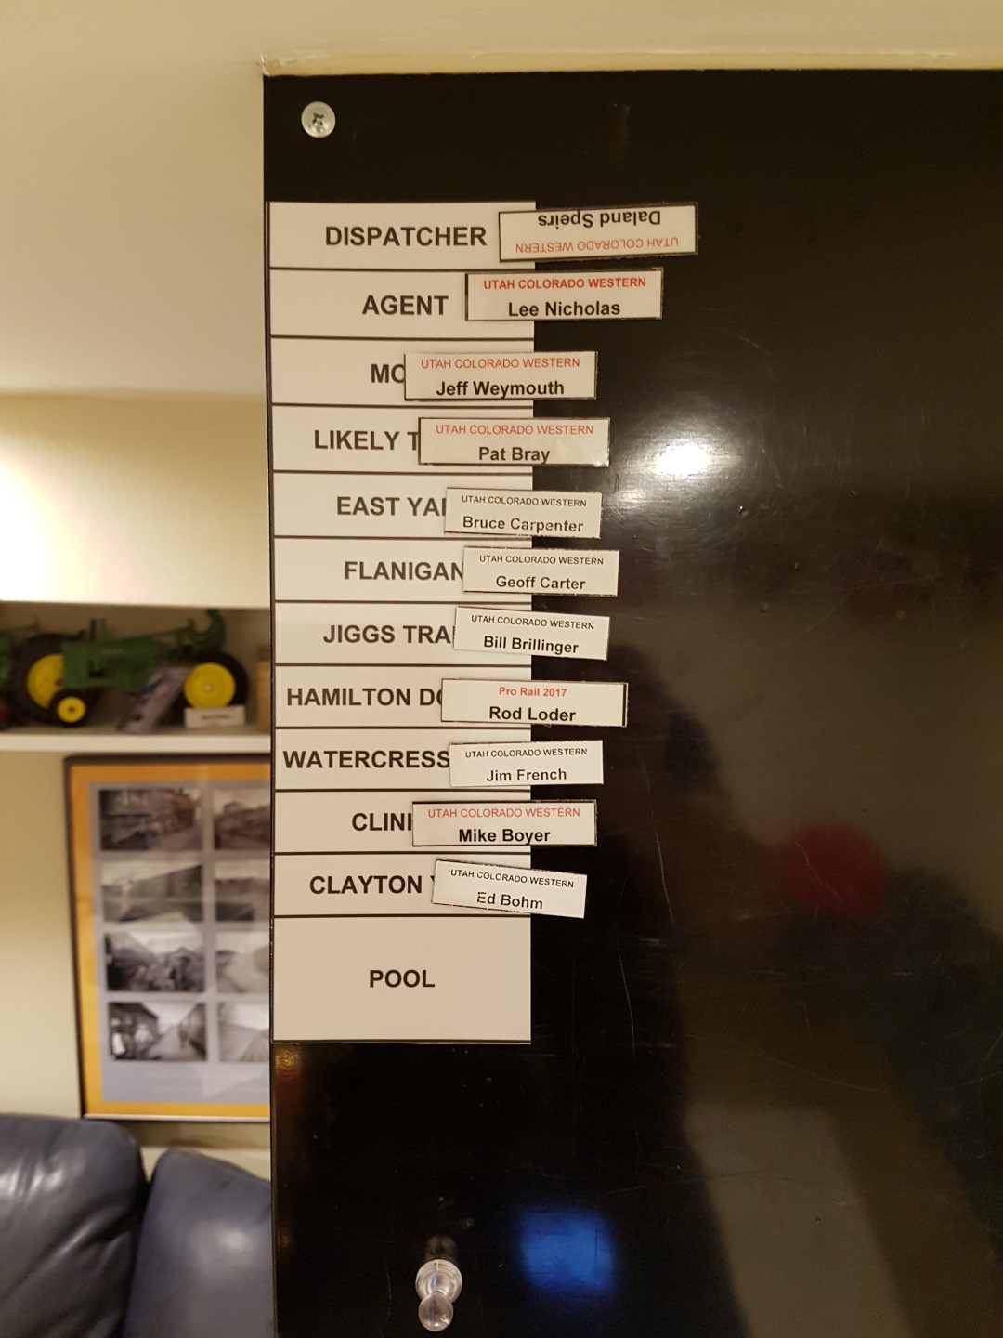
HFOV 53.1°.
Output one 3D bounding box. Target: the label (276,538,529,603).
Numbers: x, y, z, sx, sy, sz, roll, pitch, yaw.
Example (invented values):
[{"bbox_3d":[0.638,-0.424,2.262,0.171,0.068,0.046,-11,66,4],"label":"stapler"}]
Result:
[{"bbox_3d":[-0.032,-0.032,0.322,0.081,0.020,0.002,0,3,0],"label":"label"}]

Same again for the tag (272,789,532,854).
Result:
[{"bbox_3d":[-0.033,0.051,0.334,0.085,0.021,0.001,0,3,0],"label":"tag"}]

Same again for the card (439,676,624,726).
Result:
[{"bbox_3d":[0.011,0.011,0.324,0.059,0.014,0.003,1,3,0],"label":"card"}]

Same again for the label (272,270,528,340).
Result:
[{"bbox_3d":[-0.032,-0.117,0.323,0.085,0.022,0.001,0,3,0],"label":"label"}]

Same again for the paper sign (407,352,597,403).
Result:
[{"bbox_3d":[0.000,-0.094,0.324,0.062,0.015,0.001,-1,3,0],"label":"paper sign"}]

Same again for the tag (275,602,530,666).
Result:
[{"bbox_3d":[-0.032,-0.011,0.323,0.082,0.020,0.002,0,3,0],"label":"tag"}]

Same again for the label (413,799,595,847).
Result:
[{"bbox_3d":[0.001,0.051,0.333,0.061,0.015,0.001,0,3,0],"label":"label"}]

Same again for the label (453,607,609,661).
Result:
[{"bbox_3d":[0.010,-0.012,0.329,0.051,0.014,0.001,4,3,0],"label":"label"}]

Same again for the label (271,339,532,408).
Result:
[{"bbox_3d":[-0.031,-0.094,0.319,0.081,0.020,0.002,0,3,0],"label":"label"}]

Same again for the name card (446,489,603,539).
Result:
[{"bbox_3d":[0.007,-0.050,0.321,0.049,0.014,0.003,2,3,0],"label":"name card"}]

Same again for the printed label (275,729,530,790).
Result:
[{"bbox_3d":[-0.032,0.030,0.332,0.085,0.021,0.001,0,3,0],"label":"printed label"}]

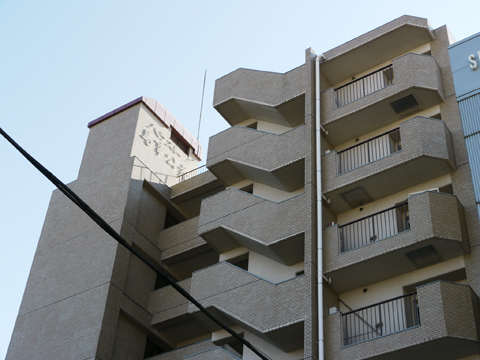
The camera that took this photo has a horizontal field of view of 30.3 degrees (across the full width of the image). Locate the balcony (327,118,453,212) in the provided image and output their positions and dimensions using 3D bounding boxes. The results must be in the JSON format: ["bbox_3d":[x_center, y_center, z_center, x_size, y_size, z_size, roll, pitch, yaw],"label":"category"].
[{"bbox_3d":[3.924,-0.438,23.776,3.465,1.449,0.949,-22,-50,25],"label":"balcony"}]

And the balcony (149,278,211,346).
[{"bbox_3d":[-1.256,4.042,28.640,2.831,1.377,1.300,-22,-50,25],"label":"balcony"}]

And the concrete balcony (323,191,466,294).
[{"bbox_3d":[3.779,1.518,21.903,3.465,1.449,0.949,-22,-50,25],"label":"concrete balcony"}]

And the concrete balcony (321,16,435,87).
[{"bbox_3d":[4.193,-4.079,27.264,3.465,0.422,0.949,-22,-50,25],"label":"concrete balcony"}]

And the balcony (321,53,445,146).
[{"bbox_3d":[4.069,-2.394,25.650,3.465,1.449,0.949,-22,-50,25],"label":"balcony"}]

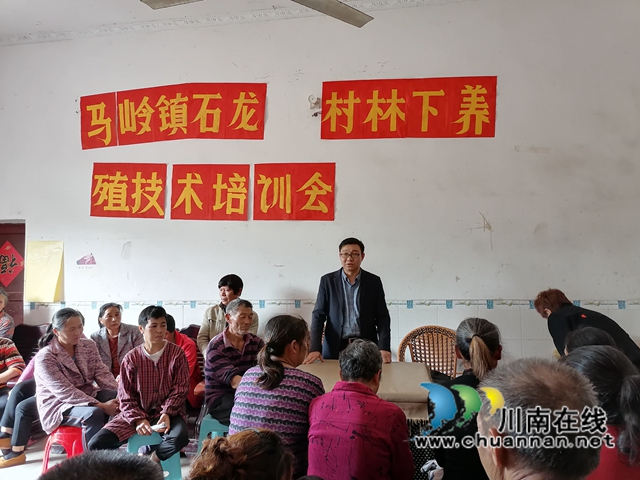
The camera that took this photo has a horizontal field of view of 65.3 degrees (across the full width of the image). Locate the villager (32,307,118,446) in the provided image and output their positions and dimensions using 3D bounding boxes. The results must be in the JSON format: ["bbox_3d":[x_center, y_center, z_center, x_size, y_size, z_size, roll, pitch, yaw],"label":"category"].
[{"bbox_3d":[-1.439,1.031,3.000,0.650,1.180,0.480,-6,-8,42],"label":"villager"}]

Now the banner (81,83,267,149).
[{"bbox_3d":[-1.455,-1.218,4.851,1.930,0.590,0.020,-1,-4,10],"label":"banner"}]

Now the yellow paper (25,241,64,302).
[{"bbox_3d":[-2.738,0.318,4.966,0.420,0.600,0.030,-1,-4,10],"label":"yellow paper"}]

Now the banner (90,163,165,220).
[{"bbox_3d":[-1.881,-0.488,4.908,0.785,0.540,0.025,2,-6,10],"label":"banner"}]

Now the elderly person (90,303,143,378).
[{"bbox_3d":[-1.598,1.114,3.920,0.480,1.200,0.660,0,-4,-14],"label":"elderly person"}]

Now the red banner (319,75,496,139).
[{"bbox_3d":[0.791,-1.193,4.541,1.560,0.555,0.030,1,-6,9],"label":"red banner"}]

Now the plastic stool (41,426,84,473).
[{"bbox_3d":[-1.529,1.399,3.060,0.350,0.460,0.350,3,-7,-27],"label":"plastic stool"}]

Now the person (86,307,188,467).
[{"bbox_3d":[-1.100,1.022,3.060,0.580,1.180,0.620,1,-4,-21],"label":"person"}]

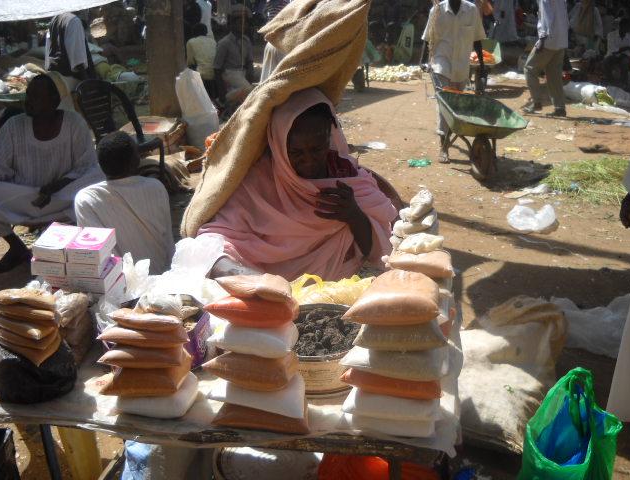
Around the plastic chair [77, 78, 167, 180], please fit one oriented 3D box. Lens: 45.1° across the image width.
[{"bbox_3d":[-1.257,-0.535,4.800,0.570,0.870,0.560,-16,26,-41],"label":"plastic chair"}]

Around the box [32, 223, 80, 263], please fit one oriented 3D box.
[{"bbox_3d":[-0.747,0.011,2.223,0.092,0.045,0.180,2,20,1],"label":"box"}]

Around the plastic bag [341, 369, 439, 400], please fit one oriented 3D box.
[{"bbox_3d":[0.163,0.273,1.627,0.200,0.050,0.180,3,19,7],"label":"plastic bag"}]

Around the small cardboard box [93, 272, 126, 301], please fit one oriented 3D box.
[{"bbox_3d":[-0.646,0.149,2.267,0.105,0.052,0.170,3,20,4],"label":"small cardboard box"}]

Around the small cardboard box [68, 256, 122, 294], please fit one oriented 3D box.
[{"bbox_3d":[-0.647,0.102,2.247,0.105,0.047,0.165,2,20,2],"label":"small cardboard box"}]

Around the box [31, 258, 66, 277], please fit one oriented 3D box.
[{"bbox_3d":[-0.735,0.052,2.203,0.090,0.043,0.185,2,19,4],"label":"box"}]

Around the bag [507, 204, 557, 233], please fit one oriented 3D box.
[{"bbox_3d":[1.518,-0.150,5.290,0.340,0.150,0.240,3,20,5],"label":"bag"}]

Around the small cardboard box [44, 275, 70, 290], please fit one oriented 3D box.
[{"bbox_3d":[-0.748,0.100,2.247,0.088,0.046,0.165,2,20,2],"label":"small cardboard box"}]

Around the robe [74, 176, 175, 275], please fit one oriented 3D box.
[{"bbox_3d":[-0.769,-0.002,3.060,0.420,0.580,0.350,-1,19,-6],"label":"robe"}]

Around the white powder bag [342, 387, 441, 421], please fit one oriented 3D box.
[{"bbox_3d":[0.166,0.313,1.641,0.200,0.055,0.180,3,19,7],"label":"white powder bag"}]

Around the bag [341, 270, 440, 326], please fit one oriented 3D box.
[{"bbox_3d":[0.157,0.118,1.557,0.185,0.060,0.165,4,20,6],"label":"bag"}]

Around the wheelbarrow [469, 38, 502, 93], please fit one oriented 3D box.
[{"bbox_3d":[2.482,-2.631,11.300,0.600,0.800,1.350,4,19,9],"label":"wheelbarrow"}]

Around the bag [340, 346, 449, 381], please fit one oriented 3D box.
[{"bbox_3d":[0.171,0.238,1.605,0.205,0.060,0.165,5,20,10],"label":"bag"}]

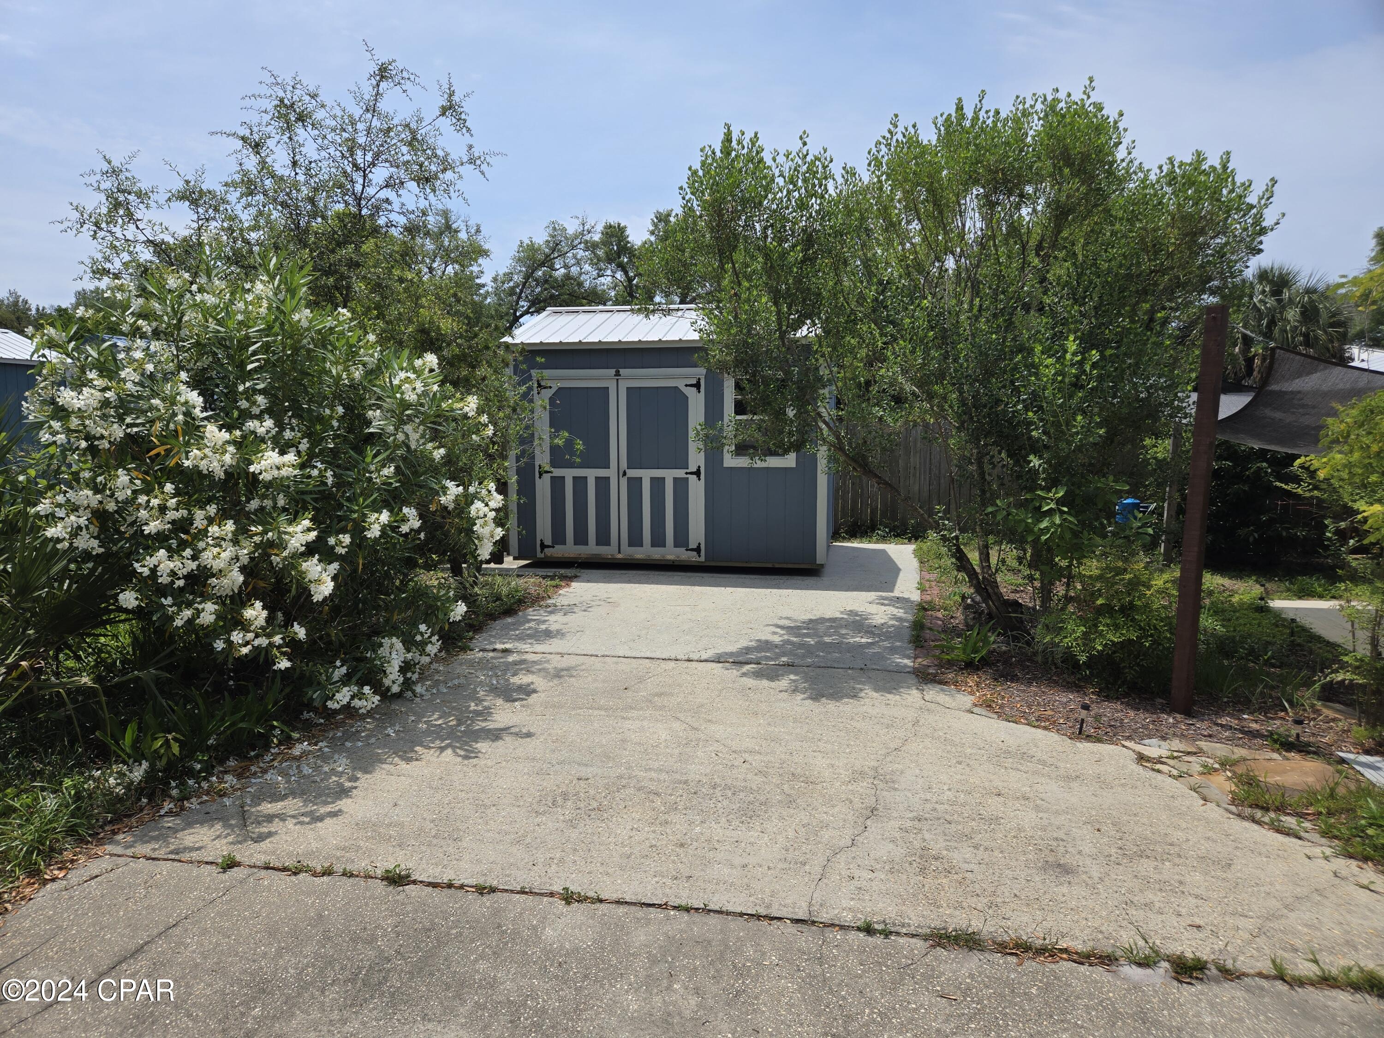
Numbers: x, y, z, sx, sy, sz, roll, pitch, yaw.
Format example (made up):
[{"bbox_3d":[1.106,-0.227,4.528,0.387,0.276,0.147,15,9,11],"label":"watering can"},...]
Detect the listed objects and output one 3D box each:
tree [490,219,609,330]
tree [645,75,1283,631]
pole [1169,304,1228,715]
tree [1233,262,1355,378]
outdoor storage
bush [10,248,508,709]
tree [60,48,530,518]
[{"bbox_3d":[-2.900,-3.076,18.000,3.200,5.600,3.200,-1,6,-9],"label":"tree"},{"bbox_3d":[2.000,-1.302,7.450,4.750,4.350,4.200,2,6,15],"label":"tree"},{"bbox_3d":[2.880,-0.033,5.222,0.092,2.311,0.092,7,9,41],"label":"pole"},{"bbox_3d":[13.000,-3.088,20.000,2.600,5.100,2.600,4,7,33],"label":"tree"},{"bbox_3d":[-0.059,-1.169,11.875,3.780,3.136,3.260,1,6,10],"label":"outdoor storage"},{"bbox_3d":[-2.650,-0.355,6.050,2.900,2.800,2.700,-3,7,-24],"label":"bush"},{"bbox_3d":[-3.550,-1.857,8.750,4.200,5.200,3.800,-3,7,-22],"label":"tree"}]

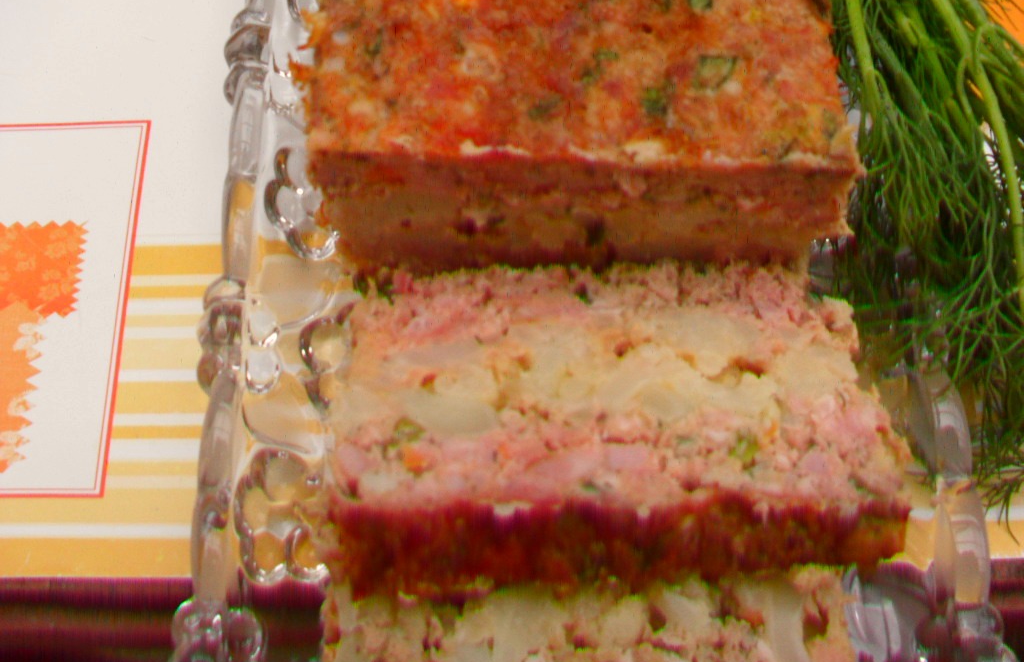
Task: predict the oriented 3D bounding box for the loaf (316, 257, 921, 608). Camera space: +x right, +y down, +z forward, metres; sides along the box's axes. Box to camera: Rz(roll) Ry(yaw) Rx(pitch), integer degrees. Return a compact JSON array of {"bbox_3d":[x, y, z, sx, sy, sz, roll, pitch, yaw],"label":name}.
[{"bbox_3d":[0.021,0.019,0.218,0.109,0.026,0.056,0,47,-2],"label":"loaf"}]

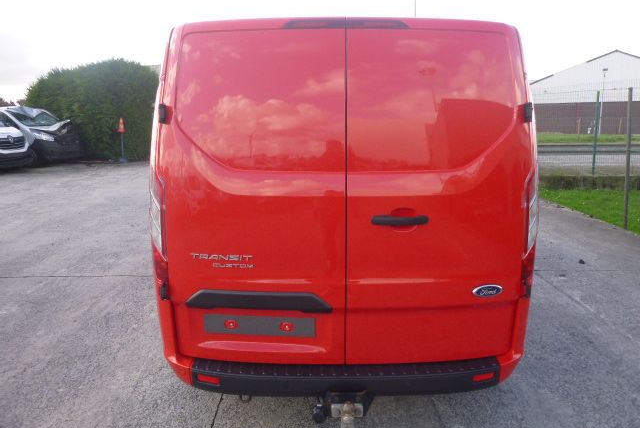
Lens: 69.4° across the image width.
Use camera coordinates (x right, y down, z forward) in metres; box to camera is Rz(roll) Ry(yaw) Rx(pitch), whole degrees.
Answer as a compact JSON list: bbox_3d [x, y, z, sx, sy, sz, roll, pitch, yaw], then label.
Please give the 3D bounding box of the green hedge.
[{"bbox_3d":[-8.800,-3.966,18.176,4.800,3.850,2.600,0,11,0],"label":"green hedge"}]

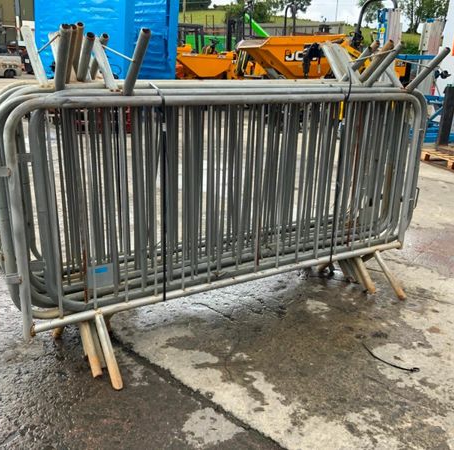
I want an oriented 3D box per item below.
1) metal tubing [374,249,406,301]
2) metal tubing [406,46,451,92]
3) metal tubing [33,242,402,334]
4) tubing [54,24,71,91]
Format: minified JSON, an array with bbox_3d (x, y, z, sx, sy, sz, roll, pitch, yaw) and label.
[{"bbox_3d":[0.978,0.298,3.022,0.038,0.038,0.318,-9,60,-30],"label":"metal tubing"},{"bbox_3d":[1.101,-0.845,2.767,0.039,0.323,0.039,-9,66,-30],"label":"metal tubing"},{"bbox_3d":[0.154,0.286,2.646,2.240,0.036,0.036,-9,22,-30],"label":"metal tubing"},{"bbox_3d":[-0.604,-0.598,1.833,0.042,0.289,0.042,-9,60,-30],"label":"tubing"}]

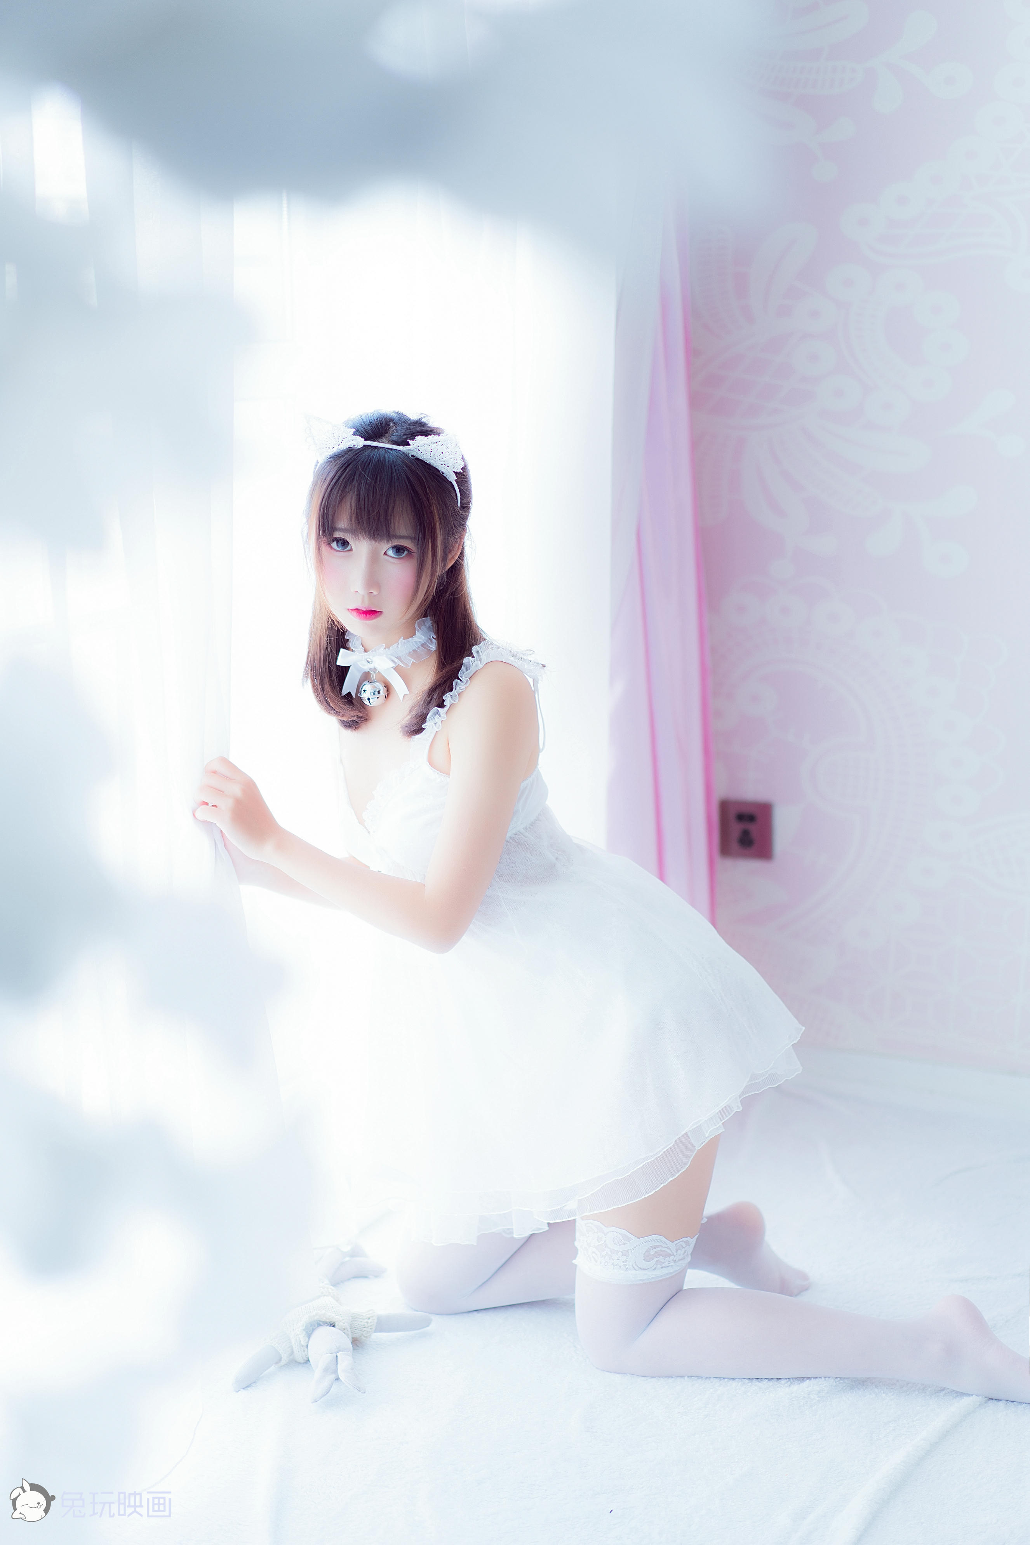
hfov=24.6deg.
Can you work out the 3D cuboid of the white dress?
[{"bbox_3d":[0.047,0.177,2.500,0.460,0.590,0.400,-16,16,-25],"label":"white dress"}]

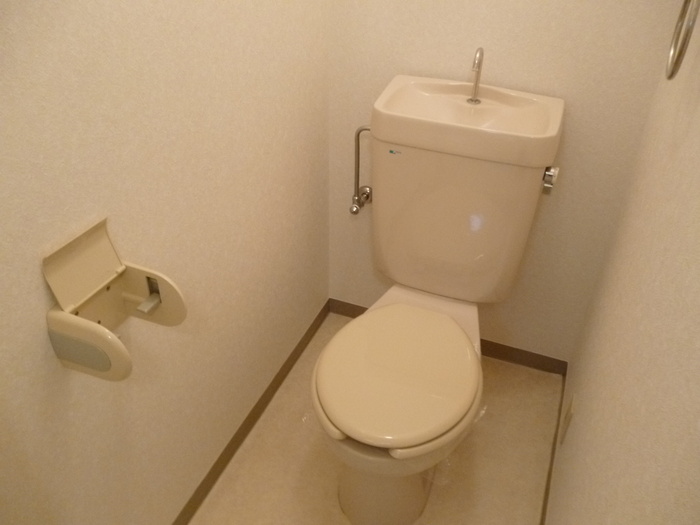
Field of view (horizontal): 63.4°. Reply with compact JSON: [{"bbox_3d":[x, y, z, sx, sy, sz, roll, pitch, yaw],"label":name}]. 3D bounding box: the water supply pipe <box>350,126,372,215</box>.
[{"bbox_3d":[0.064,-0.260,1.594,0.113,0.274,0.102,14,38,18],"label":"water supply pipe"}]

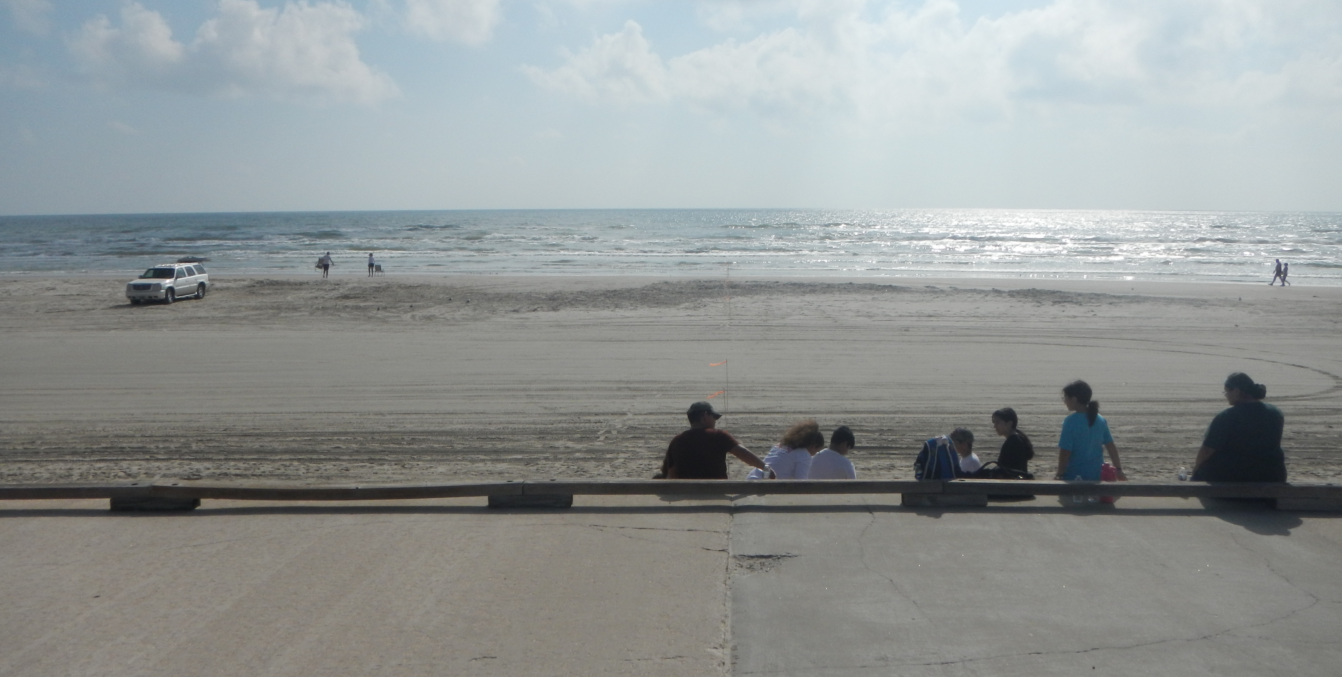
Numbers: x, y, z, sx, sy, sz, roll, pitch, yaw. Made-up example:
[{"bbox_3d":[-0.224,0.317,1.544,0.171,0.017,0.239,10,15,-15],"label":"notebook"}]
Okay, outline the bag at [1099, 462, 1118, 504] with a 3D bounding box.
[{"bbox_3d":[3.407,1.122,8.450,0.130,0.310,0.120,0,7,0],"label":"bag"}]

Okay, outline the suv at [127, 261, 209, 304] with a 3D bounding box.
[{"bbox_3d":[-26.400,-2.890,57.100,2.000,1.930,5.050,1,7,4],"label":"suv"}]

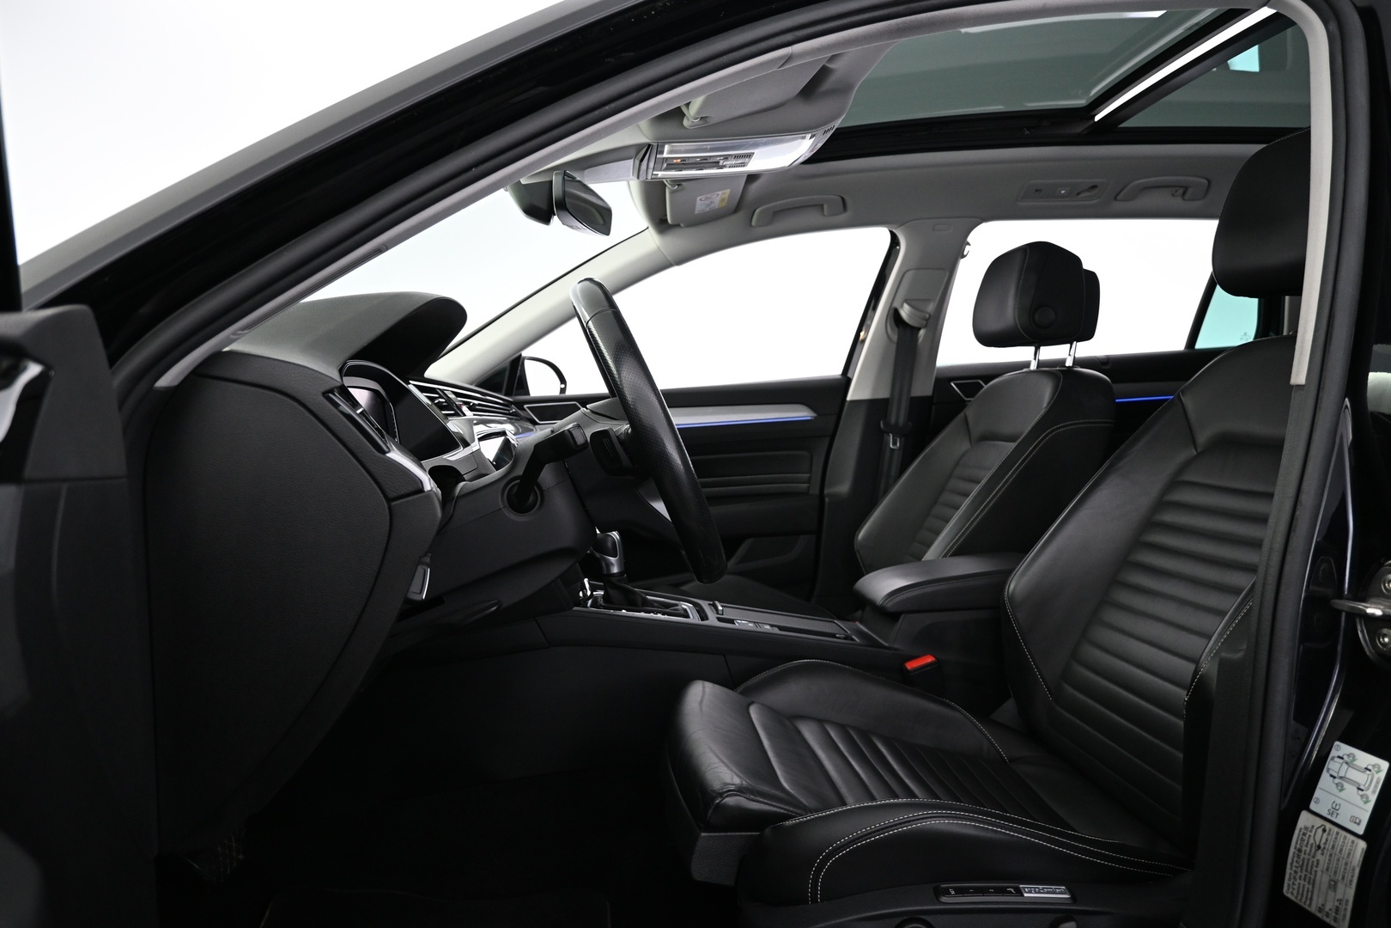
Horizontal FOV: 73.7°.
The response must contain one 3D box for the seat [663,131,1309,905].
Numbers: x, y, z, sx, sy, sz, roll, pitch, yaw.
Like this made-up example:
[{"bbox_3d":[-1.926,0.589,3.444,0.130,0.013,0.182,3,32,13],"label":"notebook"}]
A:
[{"bbox_3d":[0.384,0.038,1.111,0.860,0.880,0.540,0,3,-5],"label":"seat"}]

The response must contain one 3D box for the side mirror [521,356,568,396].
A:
[{"bbox_3d":[-0.399,-0.198,2.358,0.140,0.150,0.220,1,3,9],"label":"side mirror"}]

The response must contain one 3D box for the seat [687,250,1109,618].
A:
[{"bbox_3d":[0.327,-0.004,1.847,0.860,0.880,0.540,0,3,-5],"label":"seat"}]

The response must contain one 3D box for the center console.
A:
[{"bbox_3d":[0.169,0.252,1.477,0.800,0.300,0.250,0,3,-5],"label":"center console"}]

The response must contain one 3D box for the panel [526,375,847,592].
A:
[{"bbox_3d":[-0.062,0.072,2.186,0.870,0.560,0.120,0,3,-5],"label":"panel"}]

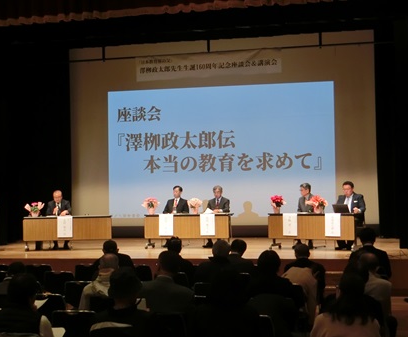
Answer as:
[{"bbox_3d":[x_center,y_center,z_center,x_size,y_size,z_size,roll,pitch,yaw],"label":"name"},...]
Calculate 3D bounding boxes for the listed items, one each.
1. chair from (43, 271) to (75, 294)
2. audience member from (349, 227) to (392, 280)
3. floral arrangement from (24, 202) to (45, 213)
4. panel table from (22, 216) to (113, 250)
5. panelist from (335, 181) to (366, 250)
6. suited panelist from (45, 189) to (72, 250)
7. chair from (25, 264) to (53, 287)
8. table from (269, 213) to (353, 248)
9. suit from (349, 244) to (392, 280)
[{"bbox_3d":[-1.688,1.683,9.557,0.430,0.810,0.500,-1,-1,14],"label":"chair"},{"bbox_3d":[2.061,1.422,9.650,0.520,1.350,0.750,-1,-1,11],"label":"audience member"},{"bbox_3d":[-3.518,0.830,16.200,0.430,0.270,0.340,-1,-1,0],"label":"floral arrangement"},{"bbox_3d":[-2.849,1.352,16.343,1.800,0.700,0.500,-1,-1,-3],"label":"panel table"},{"bbox_3d":[2.868,0.926,15.388,0.560,1.320,0.780,-1,-1,22],"label":"panelist"},{"bbox_3d":[-3.058,1.060,16.332,0.520,1.240,0.750,-1,-1,-6],"label":"suited panelist"},{"bbox_3d":[-2.358,1.833,11.600,0.440,0.800,0.500,-2,-1,13],"label":"chair"},{"bbox_3d":[2.140,1.198,15.164,1.760,0.700,0.520,-2,-2,23],"label":"table"},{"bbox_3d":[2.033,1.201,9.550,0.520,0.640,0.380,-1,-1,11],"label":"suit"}]

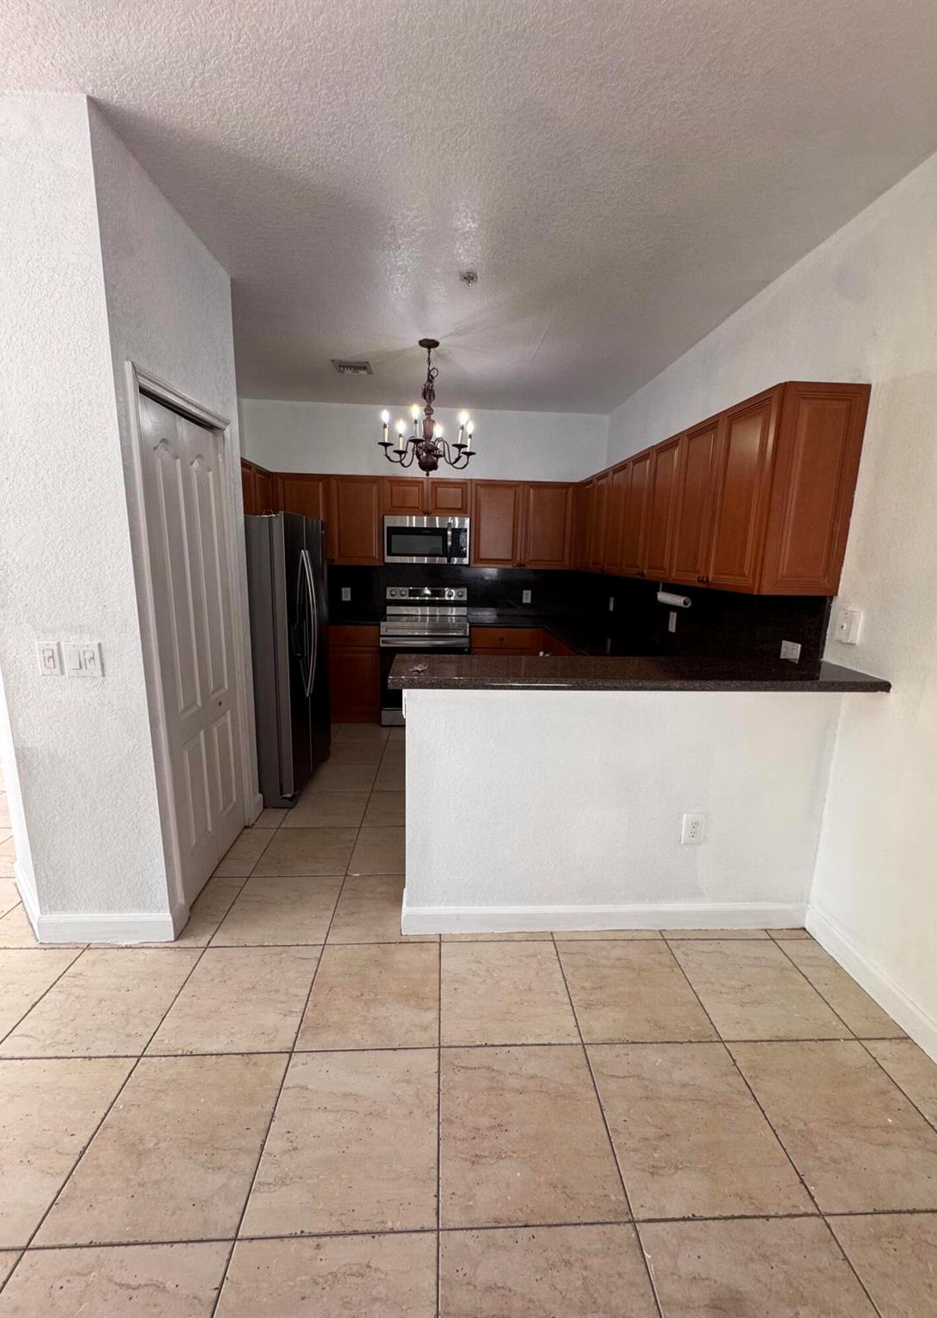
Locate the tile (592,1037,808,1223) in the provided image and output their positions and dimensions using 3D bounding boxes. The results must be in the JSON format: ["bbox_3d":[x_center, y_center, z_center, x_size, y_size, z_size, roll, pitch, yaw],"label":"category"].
[{"bbox_3d":[0.606,1.283,1.485,0.453,0.010,0.453,1,12,-3],"label":"tile"}]

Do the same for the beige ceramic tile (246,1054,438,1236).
[{"bbox_3d":[-0.306,1.271,1.439,0.451,0.010,0.451,1,12,-3],"label":"beige ceramic tile"}]

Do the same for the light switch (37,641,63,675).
[{"bbox_3d":[-1.461,-0.004,1.864,0.069,0.117,0.010,1,12,-3],"label":"light switch"}]

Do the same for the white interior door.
[{"bbox_3d":[-1.220,-0.005,2.426,0.035,2.040,0.700,1,12,-3],"label":"white interior door"}]

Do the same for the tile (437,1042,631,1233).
[{"bbox_3d":[0.149,1.279,1.464,0.453,0.010,0.453,1,12,-3],"label":"tile"}]

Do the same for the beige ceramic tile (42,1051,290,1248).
[{"bbox_3d":[-0.762,1.267,1.418,0.451,0.010,0.451,1,12,-3],"label":"beige ceramic tile"}]

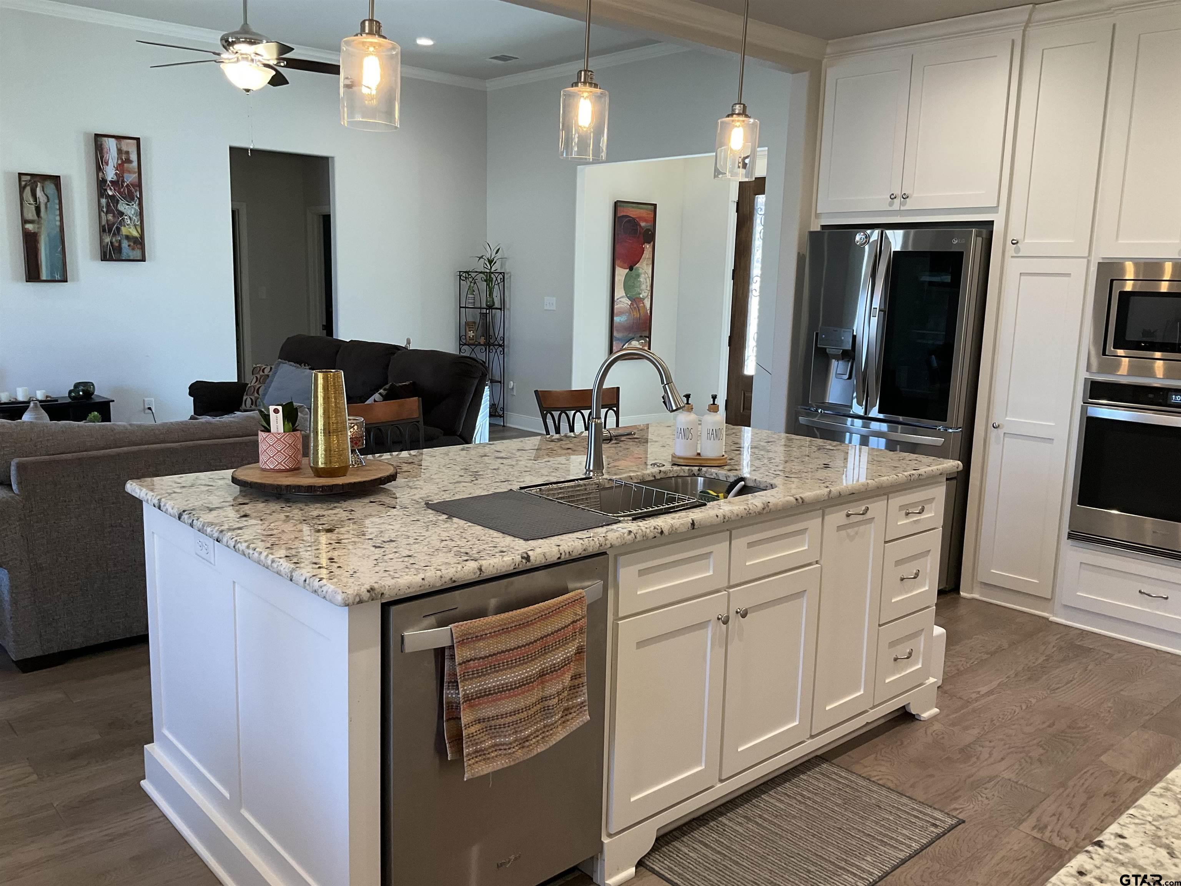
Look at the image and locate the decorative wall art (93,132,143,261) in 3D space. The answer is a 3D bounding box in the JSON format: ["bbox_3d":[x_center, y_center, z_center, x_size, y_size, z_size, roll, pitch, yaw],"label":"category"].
[{"bbox_3d":[-3.649,-1.896,7.696,0.333,0.949,0.035,-7,13,-42],"label":"decorative wall art"}]

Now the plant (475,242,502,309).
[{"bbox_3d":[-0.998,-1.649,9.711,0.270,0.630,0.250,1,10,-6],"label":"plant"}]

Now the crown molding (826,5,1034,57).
[{"bbox_3d":[1.590,-1.968,4.789,0.085,0.085,1.110,-7,13,-42],"label":"crown molding"}]

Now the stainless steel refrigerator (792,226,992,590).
[{"bbox_3d":[1.694,-0.201,5.247,0.820,1.775,0.912,-7,13,-42],"label":"stainless steel refrigerator"}]

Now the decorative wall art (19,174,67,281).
[{"bbox_3d":[-4.070,-1.594,7.368,0.281,0.784,0.035,-7,13,-42],"label":"decorative wall art"}]

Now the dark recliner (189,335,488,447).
[{"bbox_3d":[-1.722,-0.123,6.511,0.980,1.020,2.350,-7,13,-42],"label":"dark recliner"}]

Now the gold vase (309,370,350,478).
[{"bbox_3d":[-0.718,-0.053,2.718,0.112,0.286,0.112,-1,10,-15],"label":"gold vase"}]

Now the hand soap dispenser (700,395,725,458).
[{"bbox_3d":[0.417,-0.061,3.362,0.072,0.206,0.074,0,10,-11],"label":"hand soap dispenser"}]

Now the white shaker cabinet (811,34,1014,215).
[{"bbox_3d":[1.792,-1.569,5.119,0.600,0.760,1.010,-7,13,-42],"label":"white shaker cabinet"}]

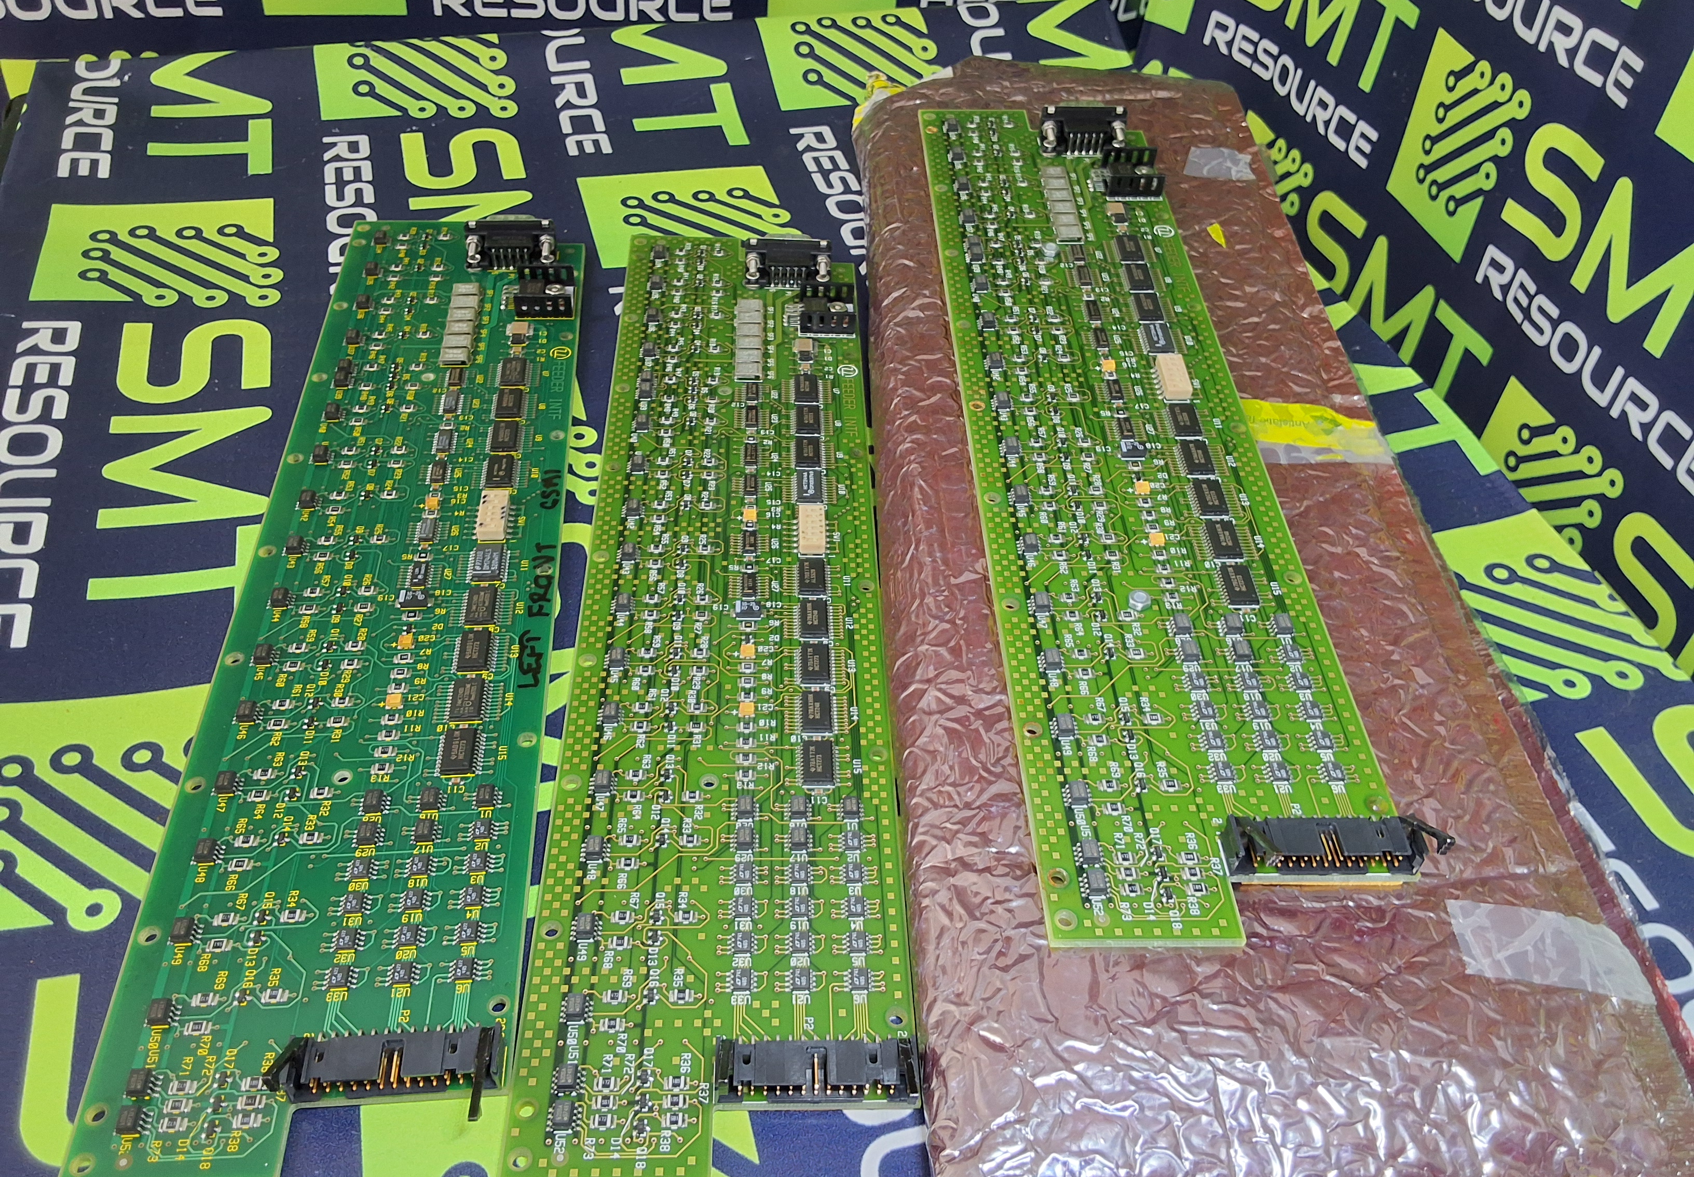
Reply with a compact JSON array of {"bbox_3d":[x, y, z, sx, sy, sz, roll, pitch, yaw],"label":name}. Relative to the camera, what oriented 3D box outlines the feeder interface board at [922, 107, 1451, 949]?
[{"bbox_3d":[0.077,-0.057,0.393,0.086,0.015,0.344,0,47,-4],"label":"feeder interface board"}]

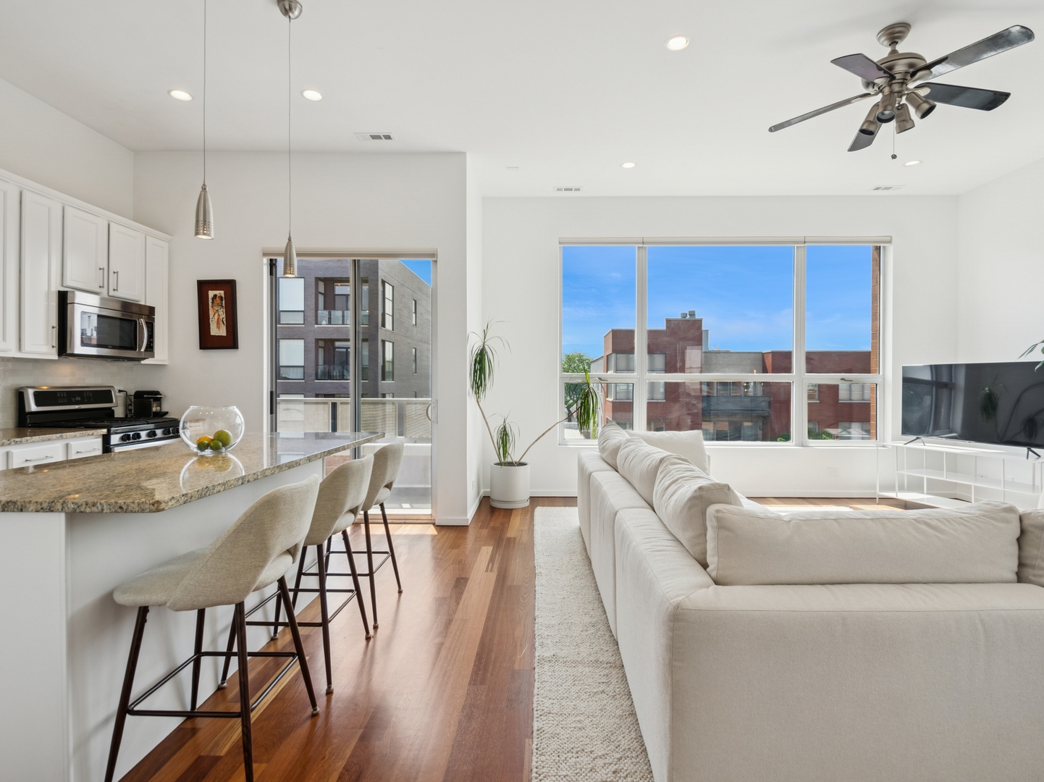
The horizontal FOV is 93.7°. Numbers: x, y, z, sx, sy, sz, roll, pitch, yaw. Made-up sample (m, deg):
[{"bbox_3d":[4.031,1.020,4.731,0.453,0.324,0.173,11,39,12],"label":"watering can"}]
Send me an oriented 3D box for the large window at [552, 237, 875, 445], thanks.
[{"bbox_3d":[2.145,-0.509,5.320,3.466,2.216,0.120,0,1,2],"label":"large window"}]

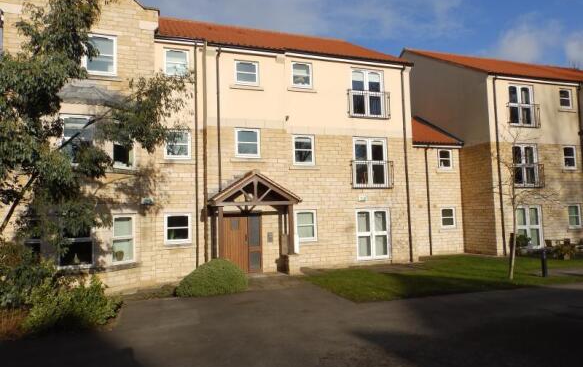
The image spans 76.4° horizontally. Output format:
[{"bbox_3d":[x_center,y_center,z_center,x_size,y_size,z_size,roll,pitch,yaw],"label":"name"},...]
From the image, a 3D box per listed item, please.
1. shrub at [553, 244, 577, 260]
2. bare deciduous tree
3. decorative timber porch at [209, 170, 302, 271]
[{"bbox_3d":[11.019,2.745,14.954,0.780,0.620,0.700,-4,-5,36],"label":"shrub"},{"bbox_3d":[6.998,0.565,11.057,1.720,4.630,1.650,-4,-5,32],"label":"bare deciduous tree"},{"bbox_3d":[-1.272,1.388,12.669,3.030,3.600,1.350,0,-4,-16],"label":"decorative timber porch"}]

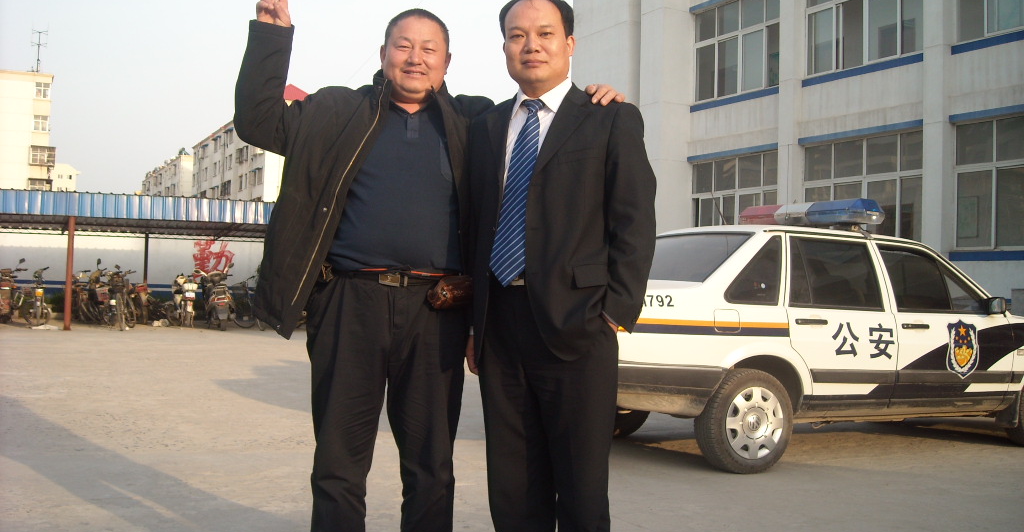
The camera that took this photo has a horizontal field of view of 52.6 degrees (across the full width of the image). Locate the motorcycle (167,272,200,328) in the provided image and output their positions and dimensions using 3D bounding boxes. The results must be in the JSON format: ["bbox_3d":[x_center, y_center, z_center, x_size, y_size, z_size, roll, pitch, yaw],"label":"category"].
[{"bbox_3d":[-6.260,0.635,19.750,0.680,1.040,1.850,2,-1,-21],"label":"motorcycle"}]

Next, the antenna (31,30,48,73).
[{"bbox_3d":[-40.200,-18.400,88.000,1.500,3.900,1.400,2,-1,-25],"label":"antenna"}]

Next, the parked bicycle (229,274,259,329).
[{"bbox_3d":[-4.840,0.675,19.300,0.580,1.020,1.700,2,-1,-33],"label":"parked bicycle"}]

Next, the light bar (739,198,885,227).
[{"bbox_3d":[1.985,-0.350,6.980,0.290,0.150,1.150,2,-1,-25],"label":"light bar"}]

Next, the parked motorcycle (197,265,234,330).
[{"bbox_3d":[-5.520,0.567,19.300,0.730,1.190,1.850,2,-1,-17],"label":"parked motorcycle"}]

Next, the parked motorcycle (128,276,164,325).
[{"bbox_3d":[-7.250,0.620,20.400,0.680,1.020,1.850,2,-1,-20],"label":"parked motorcycle"}]

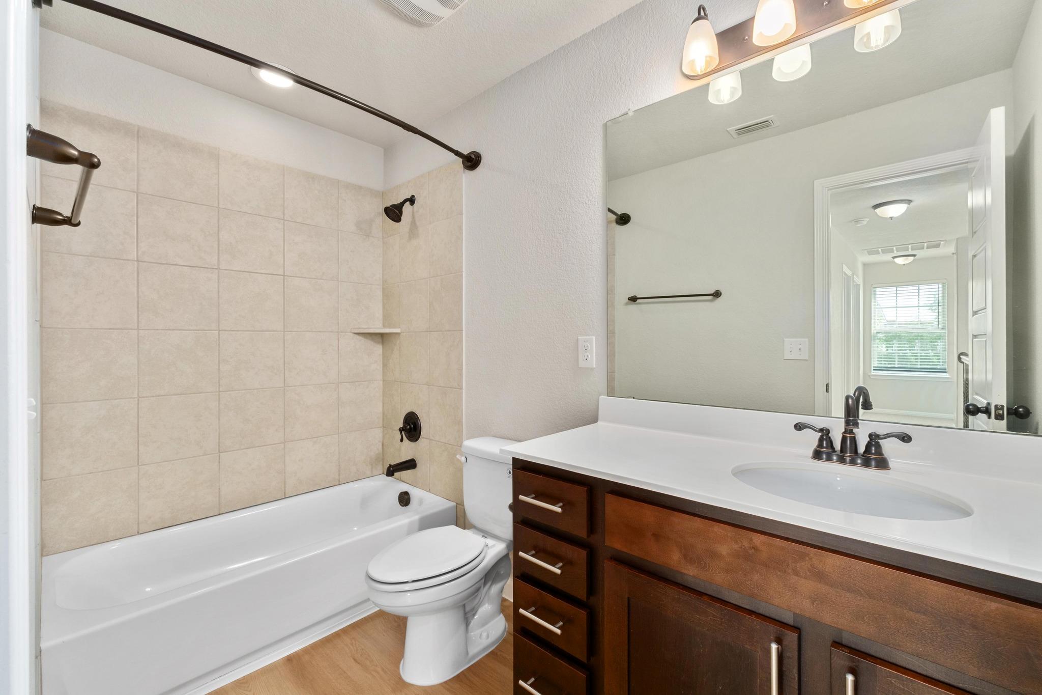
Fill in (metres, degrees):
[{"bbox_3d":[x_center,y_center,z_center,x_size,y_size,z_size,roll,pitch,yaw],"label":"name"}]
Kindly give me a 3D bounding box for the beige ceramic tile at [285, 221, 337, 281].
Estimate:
[{"bbox_3d":[-1.202,-0.542,2.503,0.010,0.302,0.299,0,0,43],"label":"beige ceramic tile"}]

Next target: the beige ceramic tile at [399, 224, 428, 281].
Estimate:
[{"bbox_3d":[-0.628,-0.543,2.569,0.298,0.299,0.009,0,1,43],"label":"beige ceramic tile"}]

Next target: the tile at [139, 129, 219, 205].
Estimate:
[{"bbox_3d":[-1.627,-0.850,2.073,0.010,0.297,0.303,0,1,43],"label":"tile"}]

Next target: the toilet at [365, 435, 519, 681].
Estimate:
[{"bbox_3d":[-0.251,0.807,1.722,0.410,0.763,0.730,0,1,43],"label":"toilet"}]

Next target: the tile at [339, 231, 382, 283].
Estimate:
[{"bbox_3d":[-1.008,-0.555,2.743,0.010,0.306,0.290,0,1,43],"label":"tile"}]

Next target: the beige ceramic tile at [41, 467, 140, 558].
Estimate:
[{"bbox_3d":[-1.817,0.680,1.845,0.010,0.302,0.287,0,0,43],"label":"beige ceramic tile"}]

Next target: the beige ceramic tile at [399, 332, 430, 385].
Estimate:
[{"bbox_3d":[-0.628,0.066,2.582,0.297,0.301,0.012,0,1,43],"label":"beige ceramic tile"}]

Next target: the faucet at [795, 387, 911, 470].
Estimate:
[{"bbox_3d":[0.795,0.204,1.065,0.240,0.180,0.150,0,0,43],"label":"faucet"}]

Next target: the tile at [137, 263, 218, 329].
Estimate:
[{"bbox_3d":[-1.615,-0.235,2.061,0.010,0.302,0.302,0,0,43],"label":"tile"}]

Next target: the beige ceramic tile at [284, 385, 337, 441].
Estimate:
[{"bbox_3d":[-1.201,0.373,2.505,0.010,0.302,0.299,0,0,43],"label":"beige ceramic tile"}]

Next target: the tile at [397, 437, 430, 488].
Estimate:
[{"bbox_3d":[-0.628,0.676,2.587,0.297,0.301,0.012,0,1,43],"label":"tile"}]

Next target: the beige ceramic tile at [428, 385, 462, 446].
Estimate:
[{"bbox_3d":[-0.407,0.372,2.381,0.296,0.301,0.012,0,1,43],"label":"beige ceramic tile"}]

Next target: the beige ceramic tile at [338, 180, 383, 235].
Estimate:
[{"bbox_3d":[-1.000,-0.848,2.714,0.012,0.293,0.285,0,1,43],"label":"beige ceramic tile"}]

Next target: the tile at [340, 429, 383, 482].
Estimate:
[{"bbox_3d":[-0.994,0.672,2.715,0.009,0.301,0.288,0,1,43],"label":"tile"}]

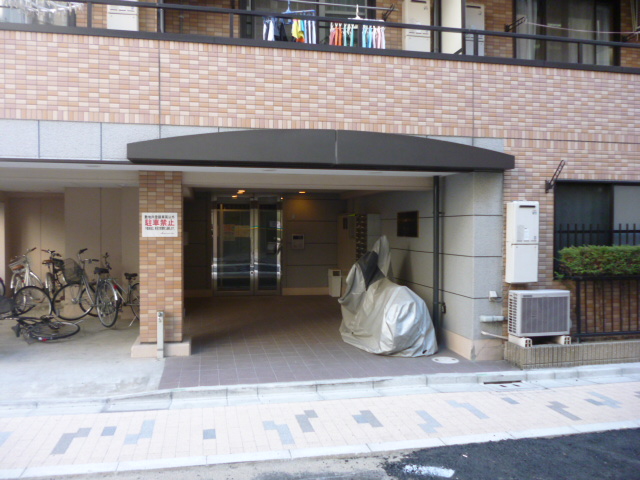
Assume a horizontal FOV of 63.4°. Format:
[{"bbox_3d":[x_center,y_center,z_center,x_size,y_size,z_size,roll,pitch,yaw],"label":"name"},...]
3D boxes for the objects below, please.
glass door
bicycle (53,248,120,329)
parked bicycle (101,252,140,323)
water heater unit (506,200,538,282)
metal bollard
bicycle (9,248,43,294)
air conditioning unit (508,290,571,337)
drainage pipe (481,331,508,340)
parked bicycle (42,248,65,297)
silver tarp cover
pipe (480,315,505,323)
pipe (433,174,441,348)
[{"bbox_3d":[-1.603,0.121,11.508,1.524,2.193,0.100,0,1,-11],"label":"glass door"},{"bbox_3d":[-3.660,0.766,8.280,1.700,1.140,0.560,1,1,40],"label":"bicycle"},{"bbox_3d":[-3.220,0.804,8.420,1.650,1.060,0.550,1,1,33],"label":"parked bicycle"},{"bbox_3d":[2.448,0.024,6.239,0.325,0.950,0.200,0,1,-11],"label":"water heater unit"},{"bbox_3d":[-1.912,1.137,6.204,0.077,0.575,0.077,0,1,-11],"label":"metal bollard"},{"bbox_3d":[-5.100,0.759,9.100,1.680,1.100,0.560,1,1,41],"label":"bicycle"},{"bbox_3d":[2.617,0.865,6.175,0.650,0.510,0.250,0,1,-11],"label":"air conditioning unit"},{"bbox_3d":[2.085,1.140,6.165,0.320,0.050,0.040,1,1,28],"label":"drainage pipe"},{"bbox_3d":[-5.050,0.747,9.700,0.550,1.100,1.650,0,1,-25],"label":"parked bicycle"},{"bbox_3d":[0.890,0.708,7.211,0.800,1.440,1.600,0,1,-25],"label":"silver tarp cover"},{"bbox_3d":[2.081,0.947,6.237,0.320,0.078,0.078,0,1,-11],"label":"pipe"},{"bbox_3d":[1.584,0.275,7.040,0.085,2.275,0.085,0,1,-11],"label":"pipe"}]

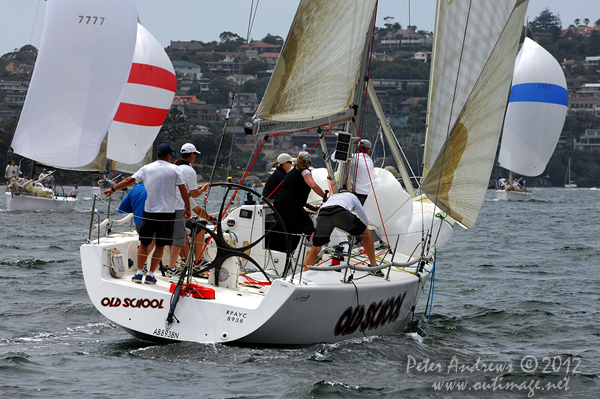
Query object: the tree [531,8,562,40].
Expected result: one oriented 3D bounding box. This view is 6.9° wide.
[{"bbox_3d":[111.018,-78.816,2250.000,13.960,14.410,13.060,0,0,0],"label":"tree"}]

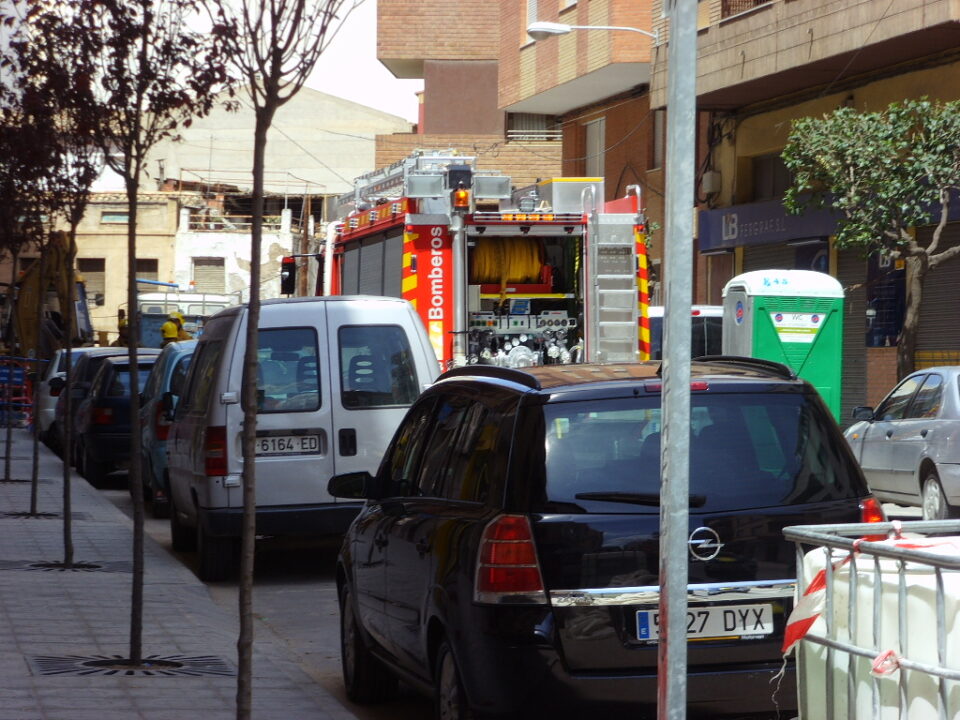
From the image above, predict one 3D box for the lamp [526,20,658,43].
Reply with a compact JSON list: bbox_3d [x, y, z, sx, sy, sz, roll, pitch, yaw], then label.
[{"bbox_3d":[1.730,-5.040,49.800,2.050,0.370,0.300,0,1,-10],"label":"lamp"}]

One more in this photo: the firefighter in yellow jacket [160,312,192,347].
[{"bbox_3d":[-4.500,0.220,48.500,0.420,1.830,0.550,0,1,12],"label":"firefighter in yellow jacket"}]

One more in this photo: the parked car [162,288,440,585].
[{"bbox_3d":[-1.310,0.530,23.700,1.810,1.920,4.440,-2,0,-9],"label":"parked car"}]

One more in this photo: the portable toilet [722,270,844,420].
[{"bbox_3d":[3.500,0.170,37.300,1.120,2.380,1.120,1,1,-13],"label":"portable toilet"}]

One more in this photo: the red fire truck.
[{"bbox_3d":[-0.150,-0.270,36.000,2.500,3.500,7.600,-1,0,-9],"label":"red fire truck"}]

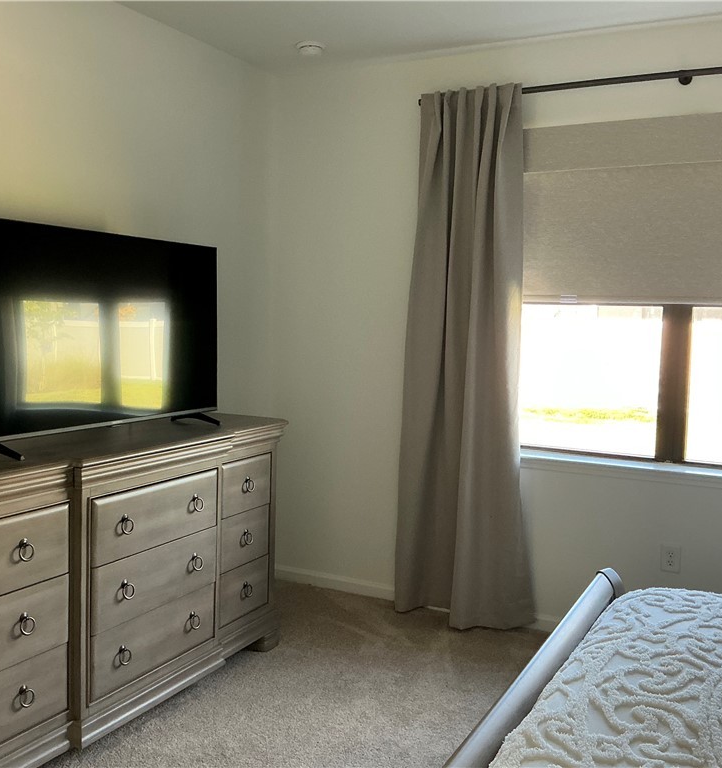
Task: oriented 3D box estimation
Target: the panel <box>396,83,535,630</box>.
[{"bbox_3d":[0.515,-0.109,4.004,0.700,2.590,0.170,4,5,28],"label":"panel"}]

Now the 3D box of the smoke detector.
[{"bbox_3d":[-0.251,-1.653,4.108,0.135,0.045,0.135,1,5,0],"label":"smoke detector"}]

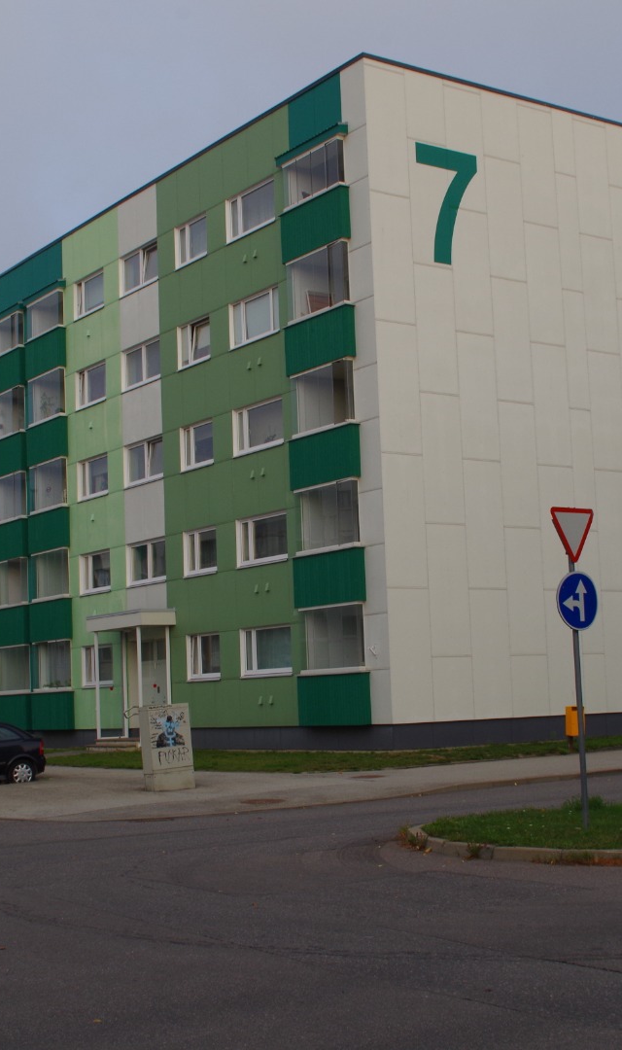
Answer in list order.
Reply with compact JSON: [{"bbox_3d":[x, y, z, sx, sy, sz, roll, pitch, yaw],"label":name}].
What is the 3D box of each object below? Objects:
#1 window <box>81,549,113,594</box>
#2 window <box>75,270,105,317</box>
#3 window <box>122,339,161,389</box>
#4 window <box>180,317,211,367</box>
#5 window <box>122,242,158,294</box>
[{"bbox_3d":[-6.301,1.418,46.709,0.170,1.232,1.999,2,-8,-34],"label":"window"},{"bbox_3d":[-6.557,-6.872,46.929,0.150,1.130,1.840,2,-8,-34],"label":"window"},{"bbox_3d":[-4.707,-4.468,44.059,0.150,1.130,2.120,2,-8,-34],"label":"window"},{"bbox_3d":[-3.048,-4.810,41.649,0.150,1.130,1.600,2,-8,-34],"label":"window"},{"bbox_3d":[-4.821,-7.272,44.989,0.170,1.164,2.266,2,-8,-34],"label":"window"}]

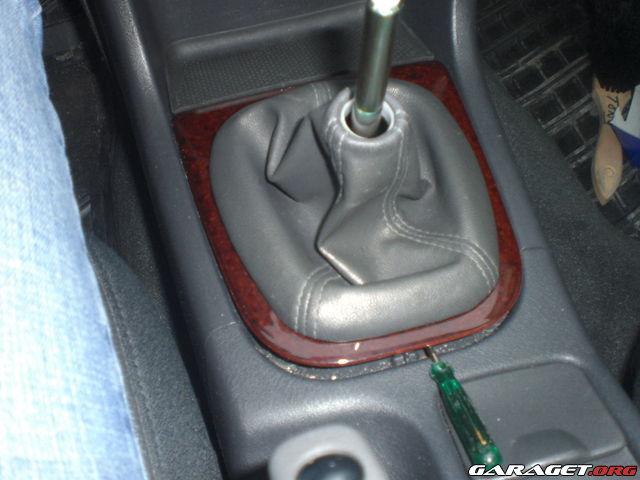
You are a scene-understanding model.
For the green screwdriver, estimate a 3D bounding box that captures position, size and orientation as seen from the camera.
[{"bbox_3d":[0.067,0.074,0.370,0.016,0.016,0.093,-17,54,-13],"label":"green screwdriver"}]

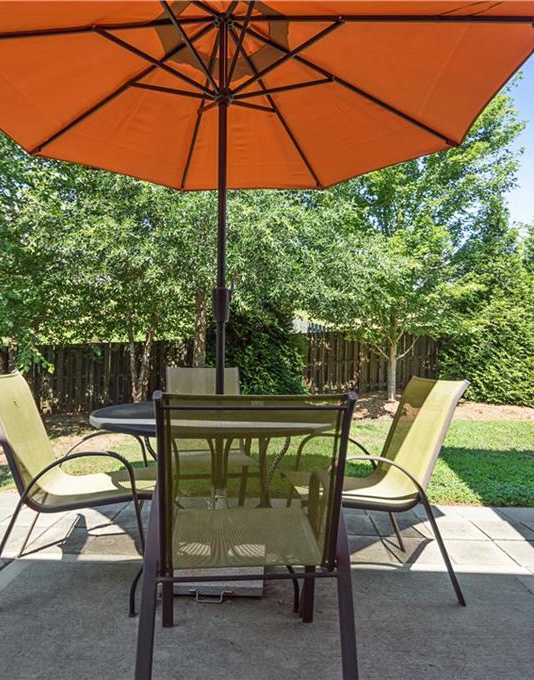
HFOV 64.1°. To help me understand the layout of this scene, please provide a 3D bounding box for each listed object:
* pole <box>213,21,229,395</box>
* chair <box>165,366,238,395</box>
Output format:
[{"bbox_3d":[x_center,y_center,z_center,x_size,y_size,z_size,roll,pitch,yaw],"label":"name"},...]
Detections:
[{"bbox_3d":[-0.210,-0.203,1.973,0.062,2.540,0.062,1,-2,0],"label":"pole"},{"bbox_3d":[-0.351,0.652,2.564,0.570,0.945,0.720,1,-2,-14],"label":"chair"}]

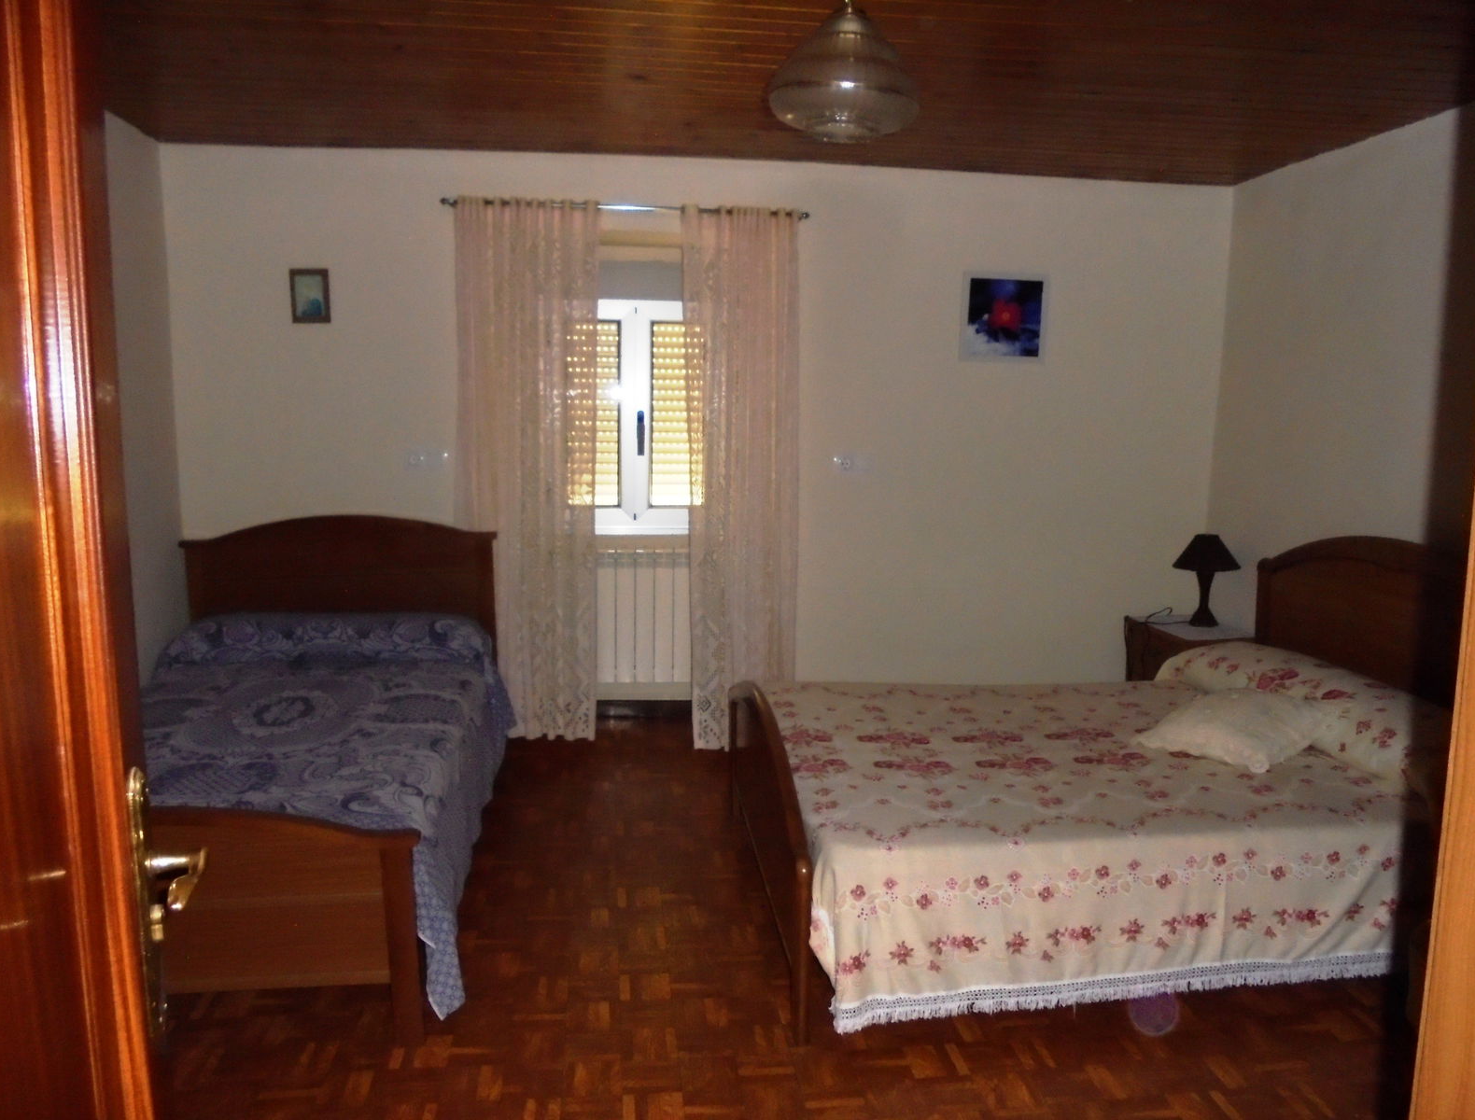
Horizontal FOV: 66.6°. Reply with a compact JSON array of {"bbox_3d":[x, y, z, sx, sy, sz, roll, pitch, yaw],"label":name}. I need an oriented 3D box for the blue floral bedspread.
[{"bbox_3d":[-1.356,0.613,3.344,1.245,0.600,1.940,0,8,-7],"label":"blue floral bedspread"}]

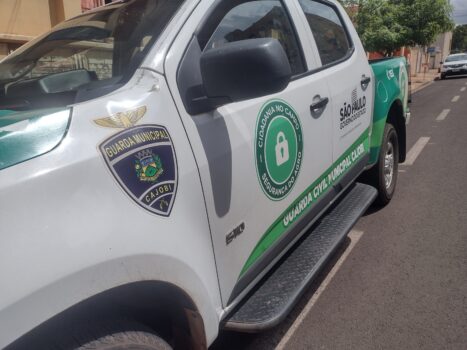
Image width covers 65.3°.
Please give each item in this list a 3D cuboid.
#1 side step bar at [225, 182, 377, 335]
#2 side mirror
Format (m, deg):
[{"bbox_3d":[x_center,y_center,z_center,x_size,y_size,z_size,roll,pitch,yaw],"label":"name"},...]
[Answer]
[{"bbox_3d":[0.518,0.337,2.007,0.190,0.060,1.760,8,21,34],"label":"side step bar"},{"bbox_3d":[0.041,-0.301,1.067,0.200,0.172,0.160,8,21,34],"label":"side mirror"}]

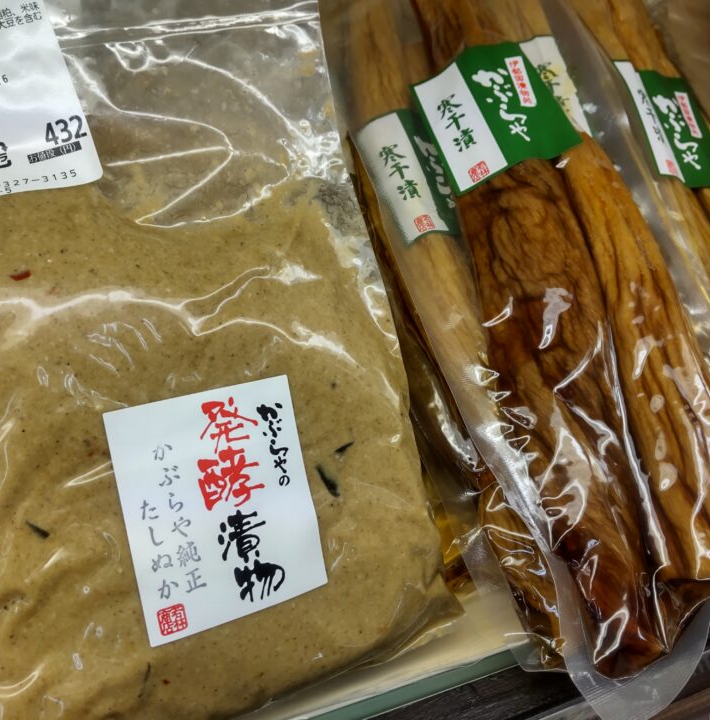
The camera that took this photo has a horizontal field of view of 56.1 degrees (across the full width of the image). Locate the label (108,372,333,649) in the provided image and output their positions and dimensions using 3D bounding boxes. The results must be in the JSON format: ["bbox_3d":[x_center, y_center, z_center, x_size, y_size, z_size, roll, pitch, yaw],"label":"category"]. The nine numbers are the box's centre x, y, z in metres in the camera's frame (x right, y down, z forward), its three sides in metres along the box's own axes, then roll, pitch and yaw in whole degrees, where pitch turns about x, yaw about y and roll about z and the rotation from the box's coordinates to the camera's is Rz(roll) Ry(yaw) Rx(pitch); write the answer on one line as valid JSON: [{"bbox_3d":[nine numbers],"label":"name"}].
[{"bbox_3d":[-0.038,0.041,0.191,0.053,0.004,0.064,-12,91,-26],"label":"label"}]

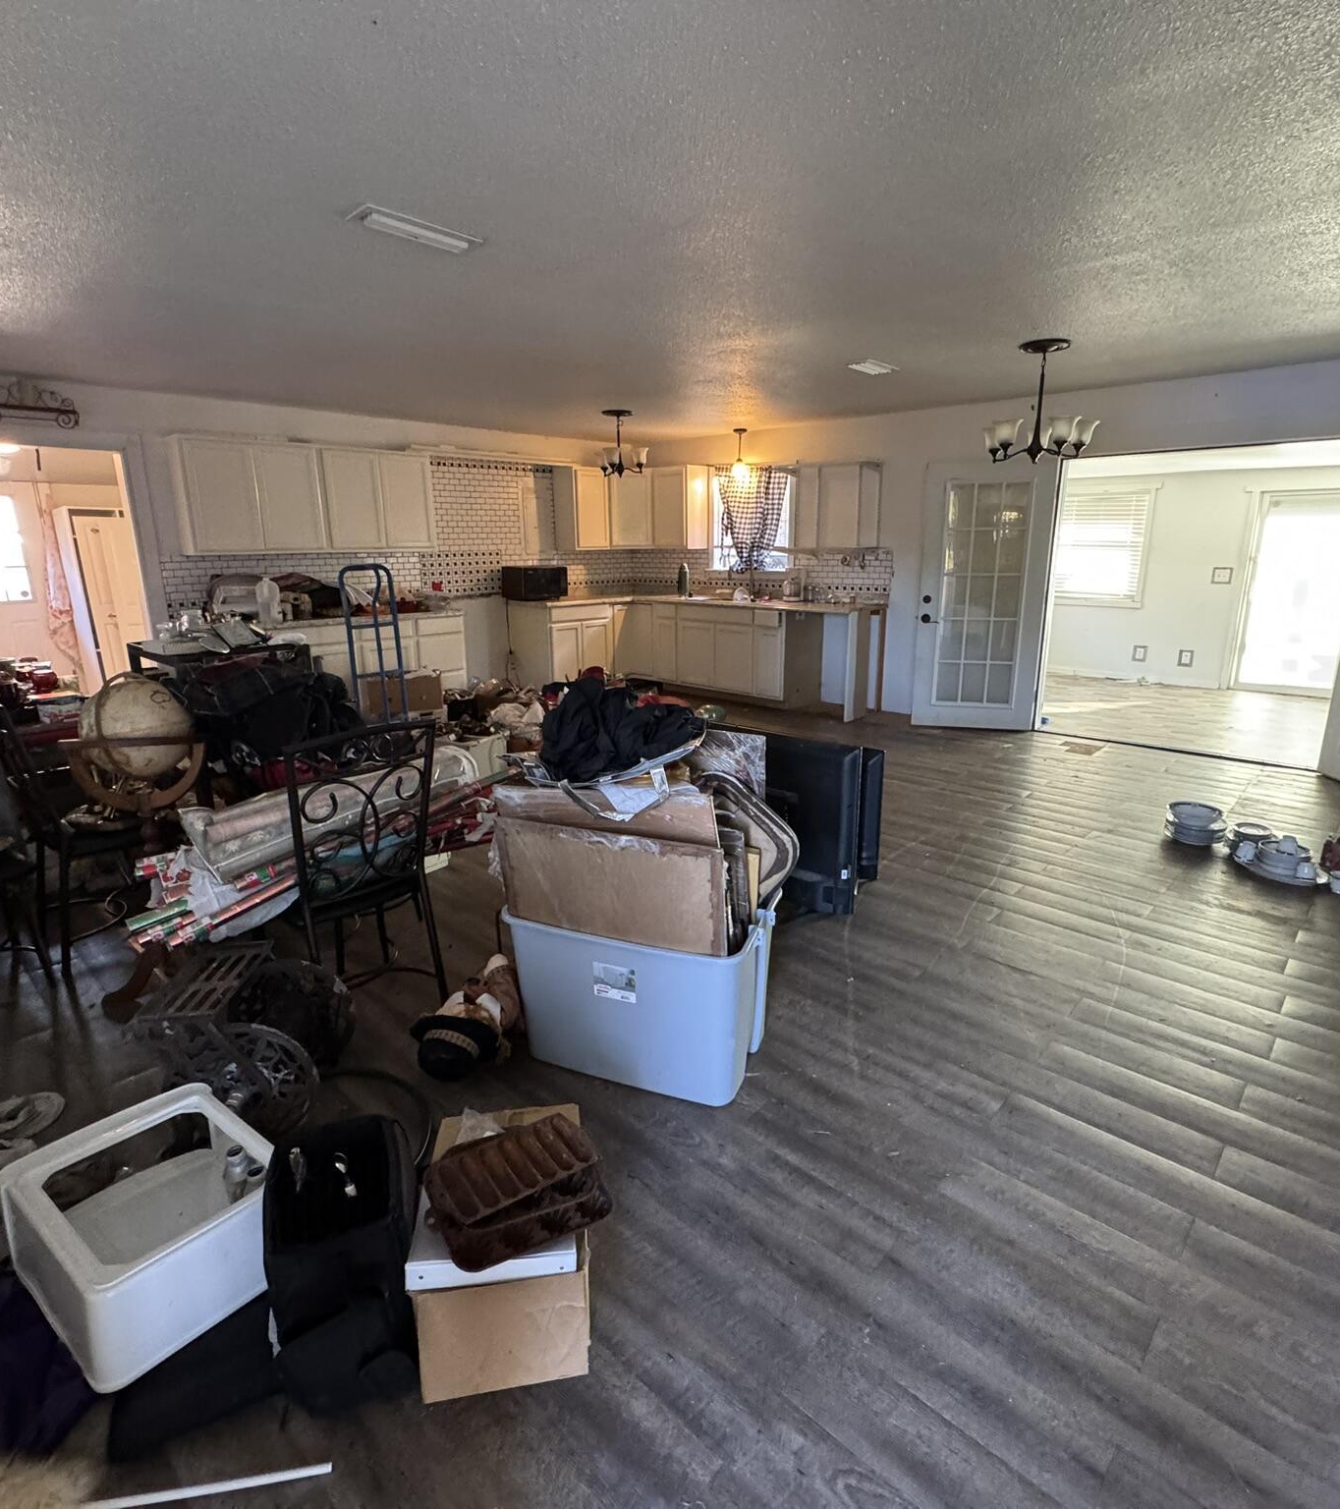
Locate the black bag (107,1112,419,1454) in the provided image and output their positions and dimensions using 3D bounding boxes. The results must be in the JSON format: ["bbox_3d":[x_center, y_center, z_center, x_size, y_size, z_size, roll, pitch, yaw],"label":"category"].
[{"bbox_3d":[-0.698,0.937,1.499,0.510,0.350,0.340,-3,15,-10],"label":"black bag"}]

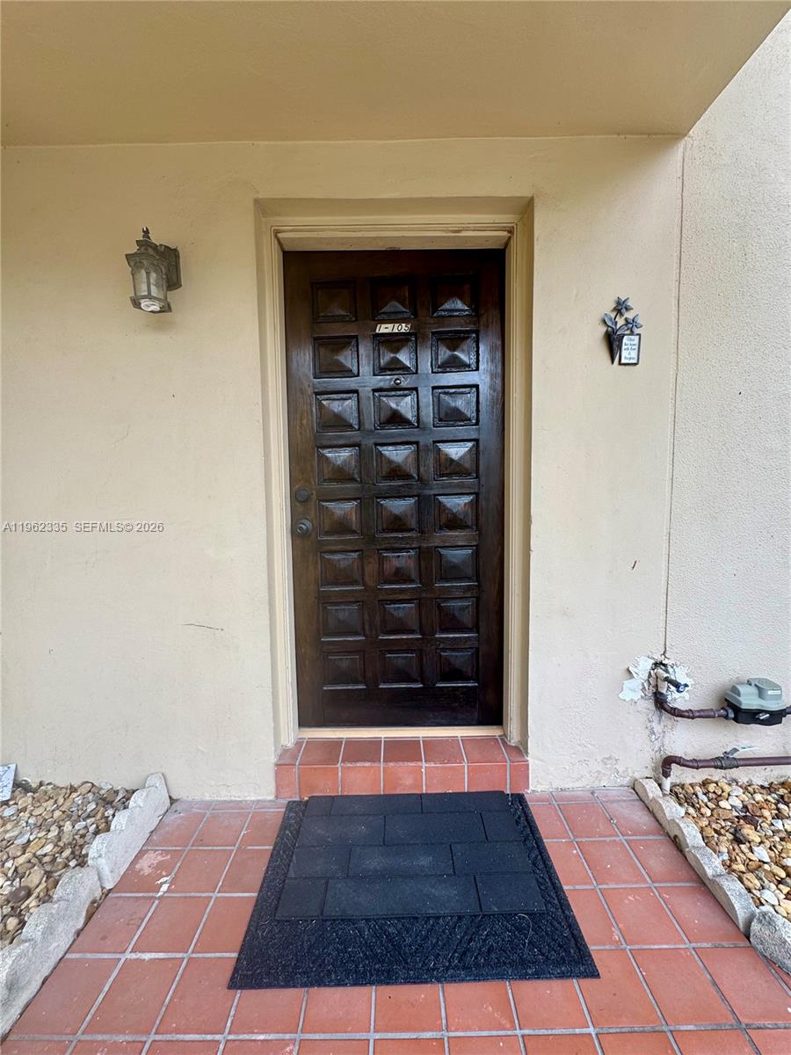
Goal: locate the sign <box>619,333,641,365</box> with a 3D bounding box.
[{"bbox_3d":[0.846,-0.640,1.540,0.071,0.106,0.012,-1,5,0],"label":"sign"}]

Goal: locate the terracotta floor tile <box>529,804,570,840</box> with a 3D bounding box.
[{"bbox_3d":[0.525,1.068,1.539,0.154,0.012,0.154,-1,5,0],"label":"terracotta floor tile"}]

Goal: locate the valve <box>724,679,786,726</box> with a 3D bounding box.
[{"bbox_3d":[1.303,0.637,1.560,0.157,0.123,0.100,-1,5,0],"label":"valve"}]

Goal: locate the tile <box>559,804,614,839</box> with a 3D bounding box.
[{"bbox_3d":[0.687,1.058,1.531,0.153,0.013,0.155,-1,6,0],"label":"tile"}]

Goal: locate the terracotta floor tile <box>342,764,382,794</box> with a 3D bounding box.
[{"bbox_3d":[-0.134,0.997,1.685,0.154,0.121,0.012,-1,5,0],"label":"terracotta floor tile"}]

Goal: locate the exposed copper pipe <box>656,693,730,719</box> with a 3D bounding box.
[{"bbox_3d":[1.121,0.676,1.611,0.270,0.092,0.060,-2,6,0],"label":"exposed copper pipe"}]

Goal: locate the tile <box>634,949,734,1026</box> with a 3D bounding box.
[{"bbox_3d":[0.686,1.107,1.033,0.154,0.014,0.156,-1,5,0],"label":"tile"}]

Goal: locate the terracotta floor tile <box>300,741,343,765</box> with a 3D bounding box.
[{"bbox_3d":[-0.299,0.930,1.754,0.156,0.014,0.162,-1,5,0],"label":"terracotta floor tile"}]

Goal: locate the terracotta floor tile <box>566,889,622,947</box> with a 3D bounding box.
[{"bbox_3d":[0.522,1.095,1.198,0.154,0.014,0.156,-1,5,0],"label":"terracotta floor tile"}]

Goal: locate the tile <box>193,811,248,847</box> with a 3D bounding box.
[{"bbox_3d":[-0.640,1.117,1.574,0.156,0.014,0.159,-2,6,0],"label":"tile"}]

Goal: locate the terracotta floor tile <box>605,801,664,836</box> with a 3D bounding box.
[{"bbox_3d":[0.855,1.056,1.538,0.154,0.014,0.156,-1,5,0],"label":"terracotta floor tile"}]

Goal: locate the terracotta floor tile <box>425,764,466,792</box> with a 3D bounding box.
[{"bbox_3d":[0.196,0.984,1.682,0.156,0.127,0.014,-1,5,0],"label":"terracotta floor tile"}]

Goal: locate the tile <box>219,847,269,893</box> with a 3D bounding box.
[{"bbox_3d":[-0.462,1.105,1.374,0.154,0.012,0.154,-1,5,0],"label":"tile"}]

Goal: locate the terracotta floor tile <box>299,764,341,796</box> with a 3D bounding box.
[{"bbox_3d":[-0.299,0.998,1.683,0.155,0.127,0.012,-1,5,0],"label":"terracotta floor tile"}]

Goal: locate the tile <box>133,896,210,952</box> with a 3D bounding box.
[{"bbox_3d":[-0.625,1.123,1.204,0.153,0.013,0.155,-1,6,0],"label":"tile"}]

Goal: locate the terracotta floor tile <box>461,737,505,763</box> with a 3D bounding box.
[{"bbox_3d":[0.365,0.924,1.768,0.156,0.014,0.166,-2,6,0],"label":"terracotta floor tile"}]

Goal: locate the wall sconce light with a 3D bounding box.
[{"bbox_3d":[-0.812,-0.865,1.430,0.144,0.248,0.175,-1,5,0],"label":"wall sconce light"}]

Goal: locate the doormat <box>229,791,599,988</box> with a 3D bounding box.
[{"bbox_3d":[0.045,1.074,1.351,0.914,0.022,0.620,-1,6,0],"label":"doormat"}]

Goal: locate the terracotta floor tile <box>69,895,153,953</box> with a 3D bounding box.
[{"bbox_3d":[-0.809,1.157,1.236,0.156,0.014,0.159,-2,6,0],"label":"terracotta floor tile"}]

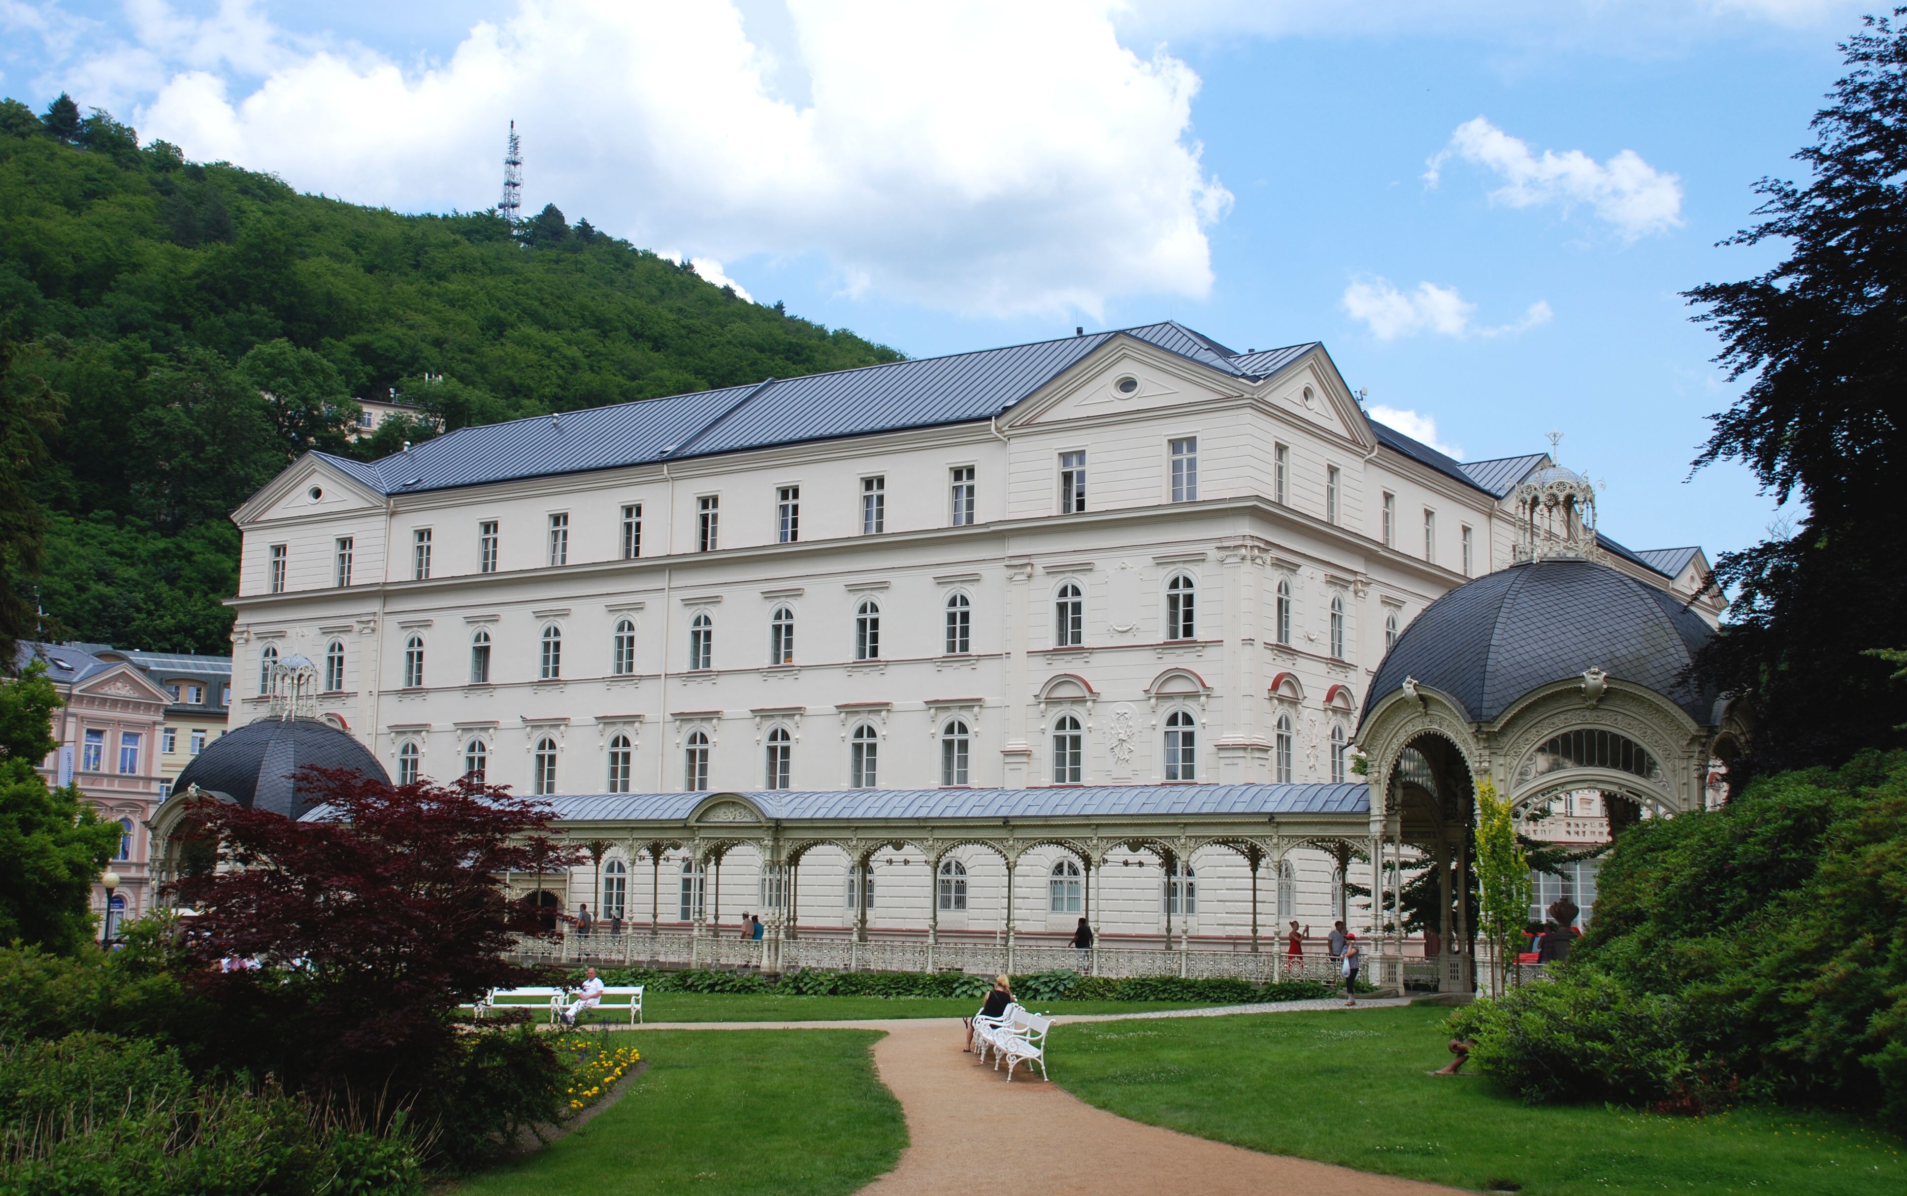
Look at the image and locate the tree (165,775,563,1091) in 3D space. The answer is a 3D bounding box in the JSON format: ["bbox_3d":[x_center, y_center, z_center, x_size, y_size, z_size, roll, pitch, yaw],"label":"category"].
[{"bbox_3d":[-5.810,3.429,22.300,4.100,3.500,4.000,1,-8,0],"label":"tree"}]

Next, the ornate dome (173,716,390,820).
[{"bbox_3d":[-24.408,6.228,81.000,8.200,3.900,8.200,-4,-10,33],"label":"ornate dome"}]

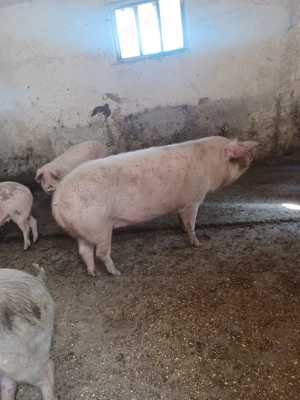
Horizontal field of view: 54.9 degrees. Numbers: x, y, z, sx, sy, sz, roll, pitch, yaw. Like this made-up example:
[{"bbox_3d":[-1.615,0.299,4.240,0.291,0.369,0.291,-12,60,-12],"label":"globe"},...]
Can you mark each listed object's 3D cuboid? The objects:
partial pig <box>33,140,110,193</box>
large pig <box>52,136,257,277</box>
[{"bbox_3d":[-0.813,-0.307,3.520,0.340,0.630,1.200,3,25,26],"label":"partial pig"},{"bbox_3d":[0.178,-0.018,2.207,1.702,0.845,0.450,-18,25,-22],"label":"large pig"}]

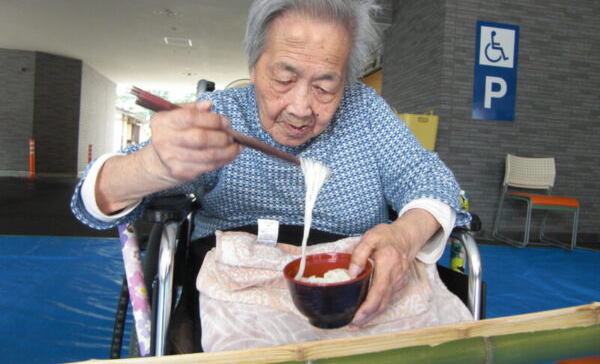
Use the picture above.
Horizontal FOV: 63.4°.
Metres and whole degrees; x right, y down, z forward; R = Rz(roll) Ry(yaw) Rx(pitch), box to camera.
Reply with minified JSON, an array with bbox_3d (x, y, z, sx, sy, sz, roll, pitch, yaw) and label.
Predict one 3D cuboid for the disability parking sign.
[{"bbox_3d":[1.897,-1.061,4.691,0.459,0.926,0.020,3,1,-12],"label":"disability parking sign"}]

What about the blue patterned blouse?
[{"bbox_3d":[-0.029,-0.017,0.810,0.570,0.340,0.400,3,1,-5],"label":"blue patterned blouse"}]

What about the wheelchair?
[{"bbox_3d":[0.003,0.223,0.926,0.620,0.870,1.000,3,1,-6],"label":"wheelchair"}]

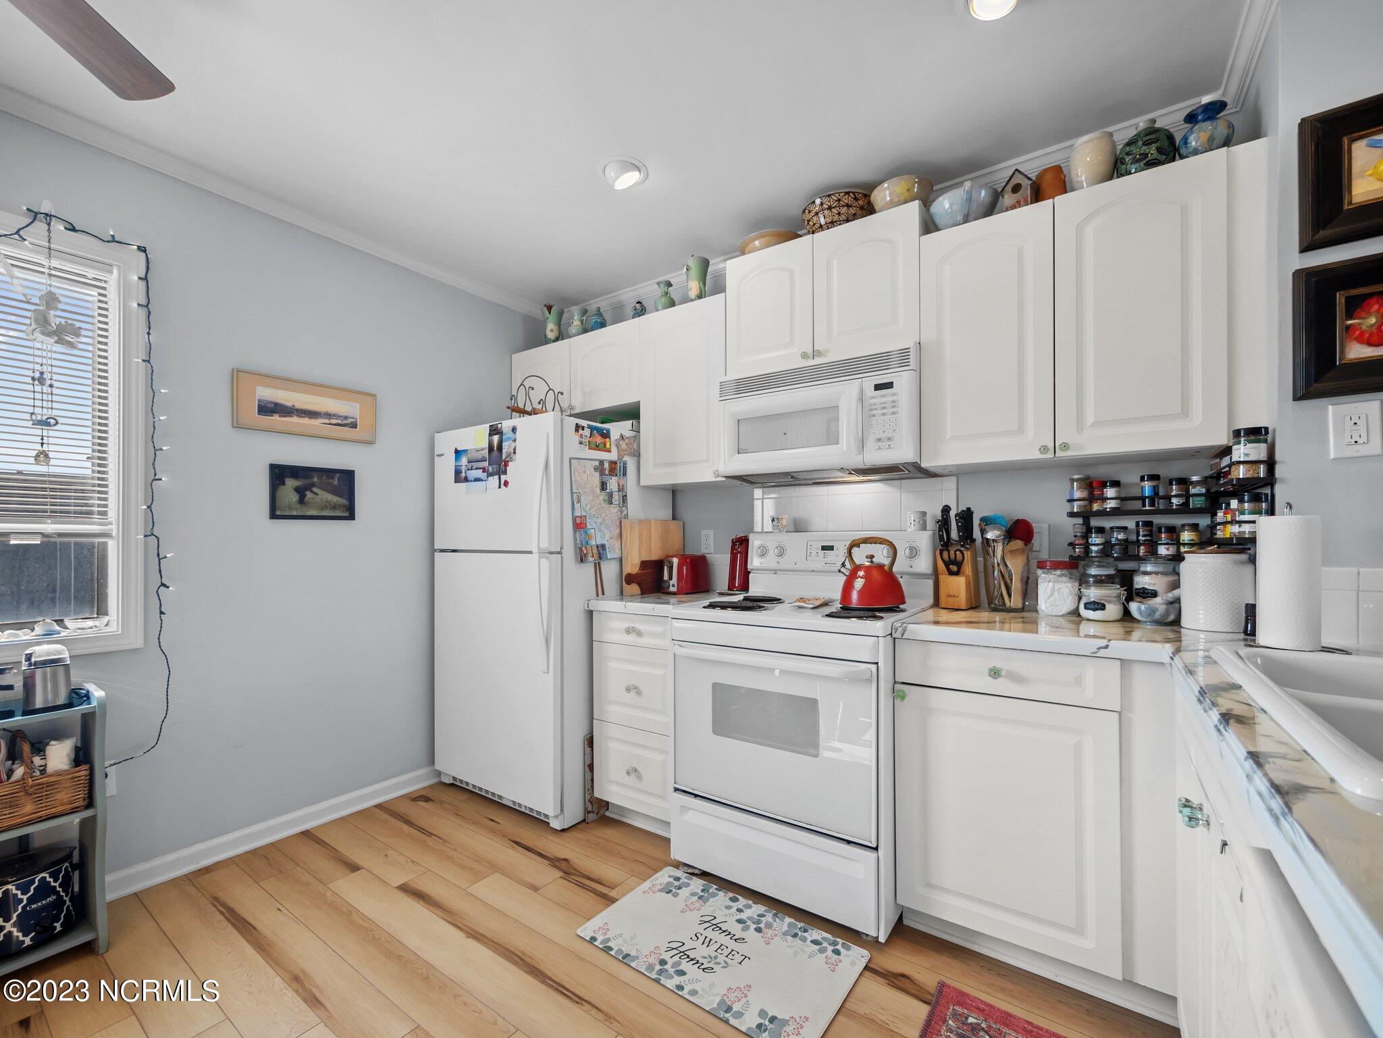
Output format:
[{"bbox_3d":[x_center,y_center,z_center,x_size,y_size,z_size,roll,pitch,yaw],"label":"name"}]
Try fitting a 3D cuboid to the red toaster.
[{"bbox_3d":[-0.026,0.254,2.613,0.145,0.180,0.200,-1,-2,39],"label":"red toaster"}]

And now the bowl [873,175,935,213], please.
[{"bbox_3d":[0.762,-1.127,2.031,0.213,0.110,0.213,-1,-2,34],"label":"bowl"}]

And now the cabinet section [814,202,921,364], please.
[{"bbox_3d":[0.725,-0.867,2.191,0.381,0.462,0.335,-1,-2,34],"label":"cabinet section"}]

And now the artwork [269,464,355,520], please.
[{"bbox_3d":[-1.558,-0.104,2.321,0.020,0.218,0.317,-1,-2,34],"label":"artwork"}]

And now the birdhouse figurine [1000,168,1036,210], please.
[{"bbox_3d":[1.053,-1.026,1.792,0.096,0.155,0.072,-1,-2,43],"label":"birdhouse figurine"}]

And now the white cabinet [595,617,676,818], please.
[{"bbox_3d":[-0.050,0.813,2.462,0.450,0.865,0.625,-1,-2,34],"label":"white cabinet"}]

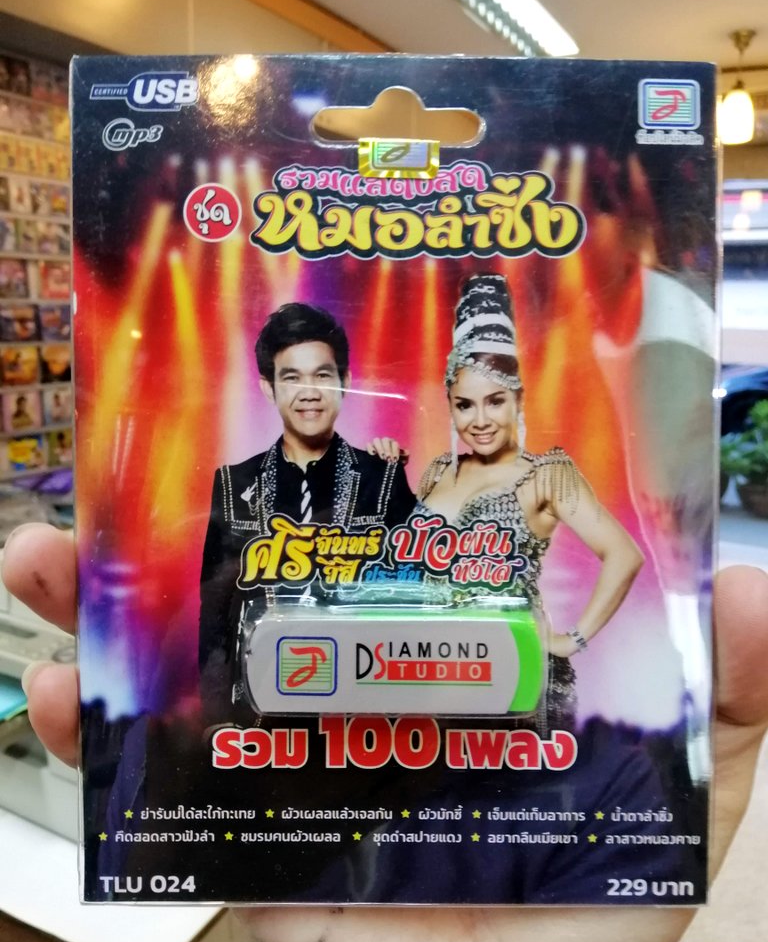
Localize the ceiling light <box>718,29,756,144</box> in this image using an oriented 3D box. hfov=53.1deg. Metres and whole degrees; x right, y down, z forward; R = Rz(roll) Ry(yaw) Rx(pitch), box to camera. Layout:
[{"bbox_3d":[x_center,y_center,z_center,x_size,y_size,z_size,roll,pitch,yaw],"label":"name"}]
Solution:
[{"bbox_3d":[1.628,-1.762,3.523,0.160,0.472,0.160,0,12,0],"label":"ceiling light"}]

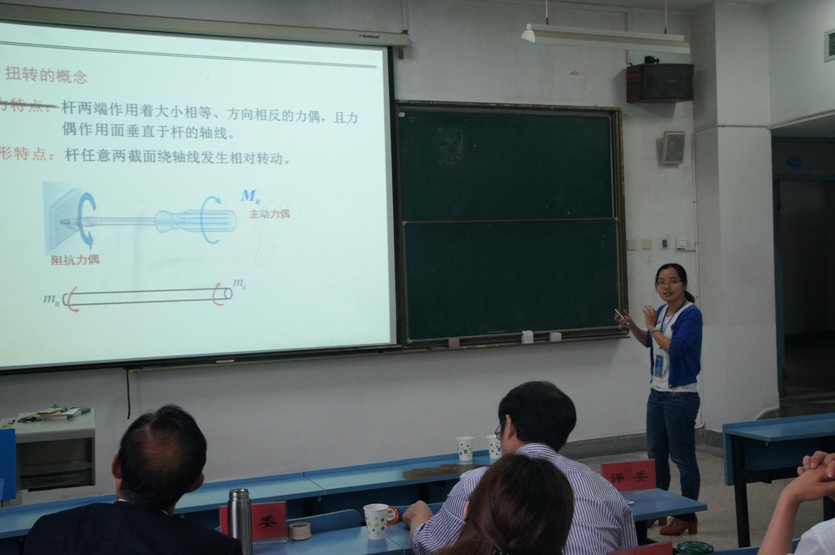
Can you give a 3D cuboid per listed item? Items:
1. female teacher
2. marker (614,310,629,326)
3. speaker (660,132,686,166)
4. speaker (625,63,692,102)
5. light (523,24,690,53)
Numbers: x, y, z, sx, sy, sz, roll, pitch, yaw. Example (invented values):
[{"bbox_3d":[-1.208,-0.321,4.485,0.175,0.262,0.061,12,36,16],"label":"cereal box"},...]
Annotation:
[{"bbox_3d":[1.424,0.714,5.336,0.480,1.600,0.460,-2,0,-37],"label":"female teacher"},{"bbox_3d":[1.201,0.235,5.295,0.014,0.145,0.014,-43,21,0],"label":"marker"},{"bbox_3d":[2.127,-1.079,7.546,0.190,0.265,0.110,-2,10,-15],"label":"speaker"},{"bbox_3d":[1.961,-1.565,7.313,0.455,0.285,0.260,-2,7,-13],"label":"speaker"},{"bbox_3d":[1.311,-1.647,6.240,1.240,0.110,0.185,-2,22,-21],"label":"light"}]

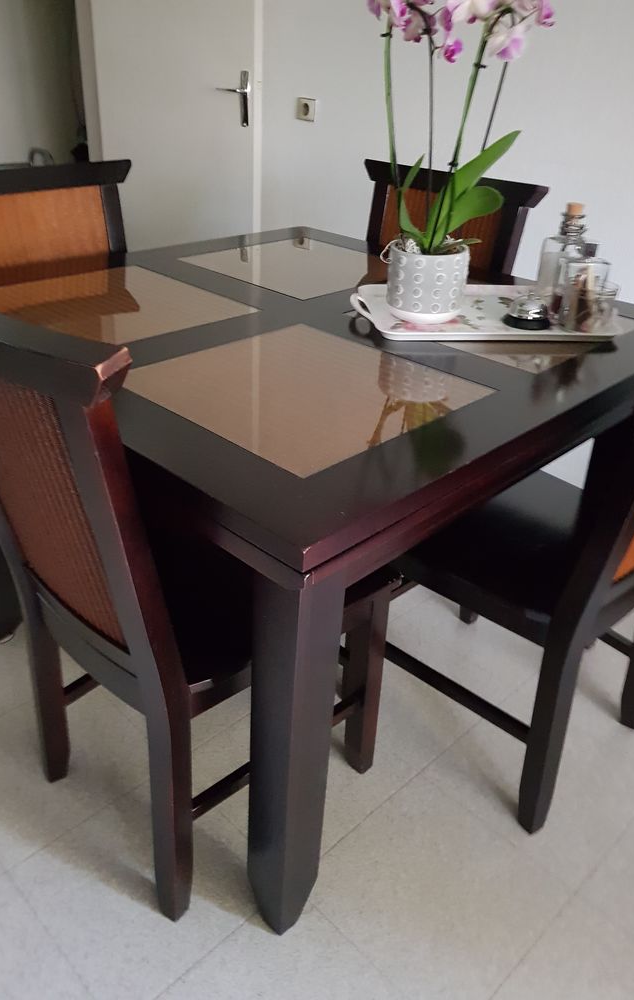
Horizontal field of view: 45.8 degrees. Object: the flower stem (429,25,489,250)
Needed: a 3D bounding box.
[{"bbox_3d":[0.229,-0.578,1.224,0.022,0.336,0.018,9,29,-5],"label":"flower stem"}]

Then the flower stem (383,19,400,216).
[{"bbox_3d":[0.124,-0.605,1.213,0.020,0.281,0.015,-6,30,3],"label":"flower stem"}]

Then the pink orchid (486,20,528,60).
[{"bbox_3d":[0.293,-0.705,1.154,0.062,0.055,0.040,26,37,34],"label":"pink orchid"}]

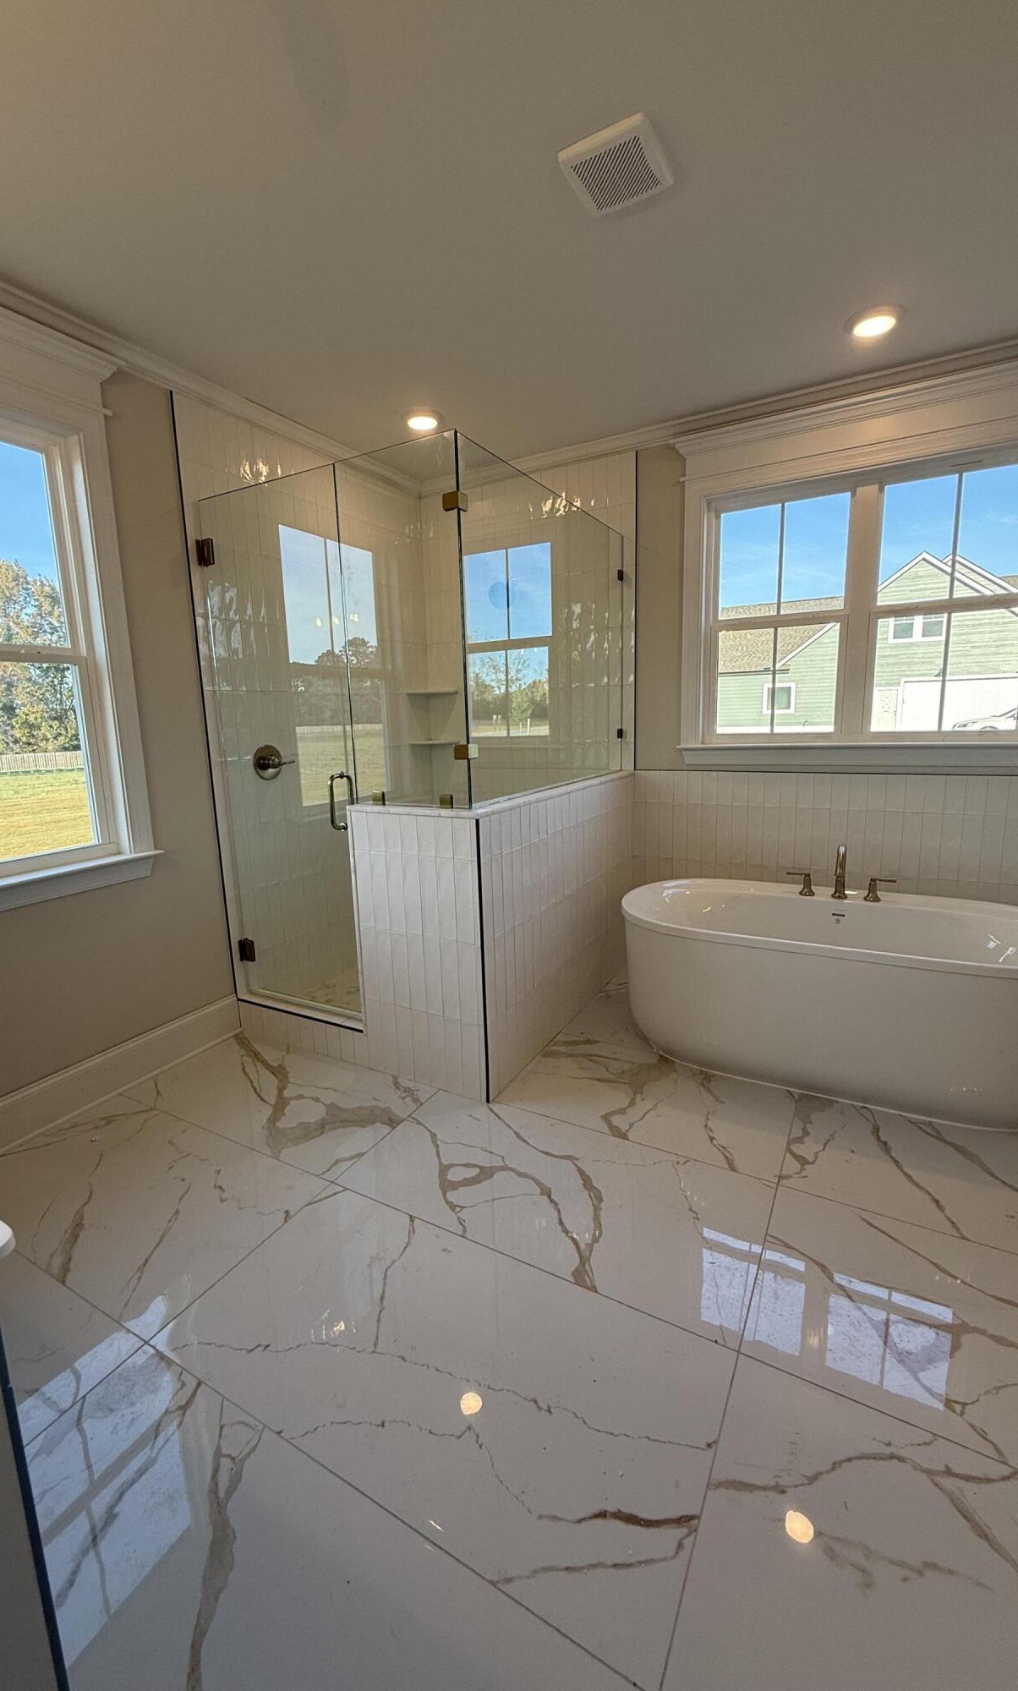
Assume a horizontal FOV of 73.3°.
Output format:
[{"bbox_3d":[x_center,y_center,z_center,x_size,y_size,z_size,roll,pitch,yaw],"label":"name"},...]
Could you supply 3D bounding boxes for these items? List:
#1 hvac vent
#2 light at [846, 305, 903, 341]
[{"bbox_3d":[0.273,-1.680,1.702,0.220,0.030,0.225,5,13,29],"label":"hvac vent"},{"bbox_3d":[1.304,-1.856,2.447,0.190,0.030,0.190,5,13,29],"label":"light"}]

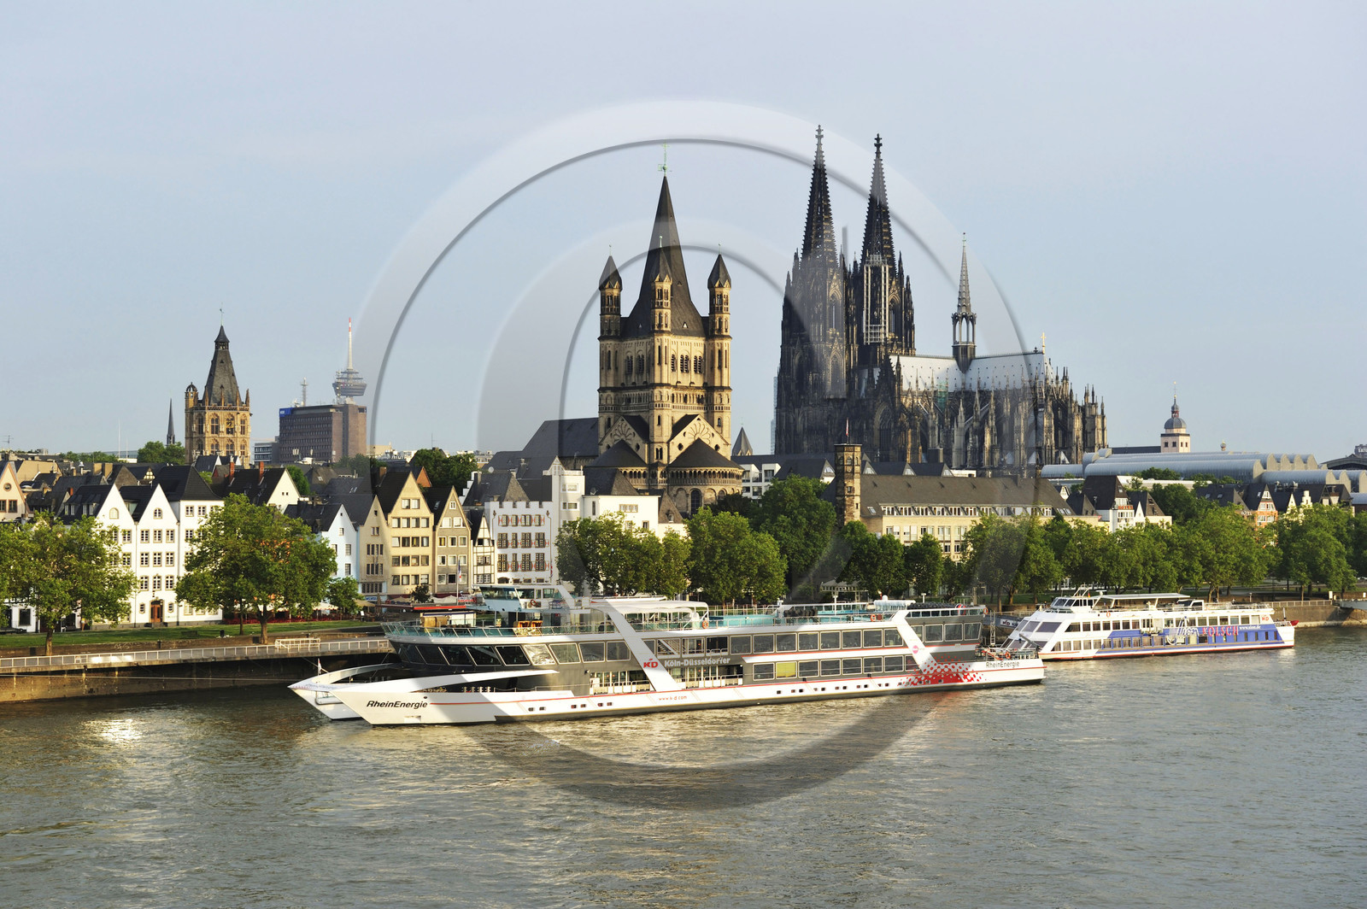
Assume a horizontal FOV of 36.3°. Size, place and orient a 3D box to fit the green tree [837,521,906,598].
[{"bbox_3d":[29.646,17.538,327.780,10.744,14.266,10.744,0,-2,0],"label":"green tree"}]

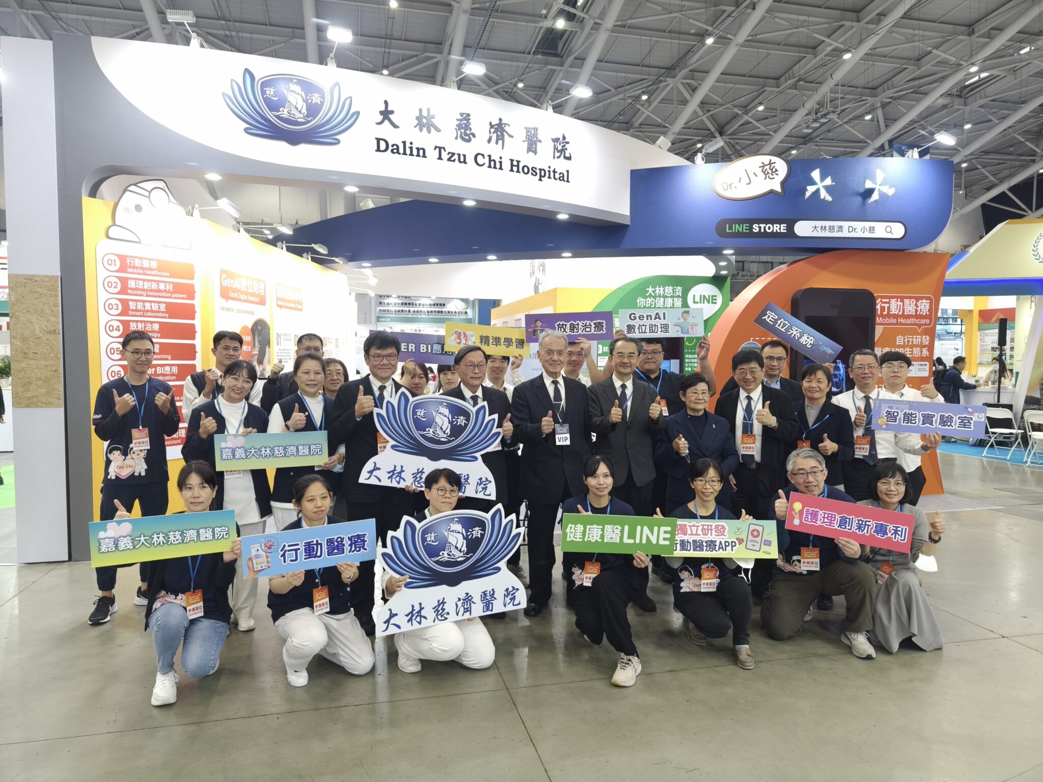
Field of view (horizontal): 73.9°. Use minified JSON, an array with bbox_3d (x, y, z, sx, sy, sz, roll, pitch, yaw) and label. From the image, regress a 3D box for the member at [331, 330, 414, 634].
[{"bbox_3d":[-0.845,0.496,3.980,0.530,1.688,0.400,-1,3,-12],"label":"member"}]

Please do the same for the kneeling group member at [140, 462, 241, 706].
[{"bbox_3d":[-1.597,0.867,3.400,0.500,1.040,0.700,0,3,-14],"label":"kneeling group member"}]

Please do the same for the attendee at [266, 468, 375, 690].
[{"bbox_3d":[-1.020,0.892,3.520,0.520,0.935,0.680,-1,3,-19],"label":"attendee"}]

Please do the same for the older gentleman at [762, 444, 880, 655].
[{"bbox_3d":[1.636,0.833,3.850,0.620,1.026,0.780,1,3,18],"label":"older gentleman"}]

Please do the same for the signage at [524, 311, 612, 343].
[{"bbox_3d":[0.330,-0.440,4.770,0.600,0.200,0.012,-2,-5,2],"label":"signage"}]

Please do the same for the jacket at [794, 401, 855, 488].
[{"bbox_3d":[1.925,0.350,4.480,0.480,0.610,0.300,1,3,15],"label":"jacket"}]

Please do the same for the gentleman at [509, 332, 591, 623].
[{"bbox_3d":[0.189,0.494,4.280,0.510,1.720,0.400,1,3,5],"label":"gentleman"}]

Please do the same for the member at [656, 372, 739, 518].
[{"bbox_3d":[1.074,0.614,4.200,0.500,1.500,0.360,1,3,9],"label":"member"}]

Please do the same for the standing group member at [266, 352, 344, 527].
[{"bbox_3d":[-1.276,0.557,4.120,0.460,1.554,0.340,-1,3,-19],"label":"standing group member"}]

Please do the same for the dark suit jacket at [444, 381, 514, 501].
[{"bbox_3d":[-0.290,0.325,4.280,0.500,0.740,0.340,0,3,-5],"label":"dark suit jacket"}]

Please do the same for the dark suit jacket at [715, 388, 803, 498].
[{"bbox_3d":[1.532,0.323,4.500,0.560,0.724,0.340,1,3,20],"label":"dark suit jacket"}]

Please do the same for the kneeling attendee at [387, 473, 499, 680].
[{"bbox_3d":[-0.415,0.896,3.660,0.560,0.970,0.680,0,3,-7],"label":"kneeling attendee"}]

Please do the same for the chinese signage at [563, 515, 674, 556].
[{"bbox_3d":[0.520,0.760,3.650,0.600,0.200,0.012,4,1,1],"label":"chinese signage"}]

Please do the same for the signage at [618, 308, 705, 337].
[{"bbox_3d":[0.980,-0.470,4.860,0.600,0.200,0.012,-2,-2,3],"label":"signage"}]

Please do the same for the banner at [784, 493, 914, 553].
[{"bbox_3d":[1.730,0.700,3.680,0.600,0.200,0.012,9,-7,26],"label":"banner"}]

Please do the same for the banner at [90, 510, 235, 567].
[{"bbox_3d":[-1.645,0.680,3.200,0.600,0.200,0.010,-2,3,-19],"label":"banner"}]

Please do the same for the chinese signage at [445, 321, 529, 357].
[{"bbox_3d":[-0.233,-0.351,4.800,0.610,0.200,0.020,4,2,-6],"label":"chinese signage"}]

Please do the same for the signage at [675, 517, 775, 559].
[{"bbox_3d":[1.050,0.790,3.700,0.600,0.200,0.012,-3,-6,16],"label":"signage"}]

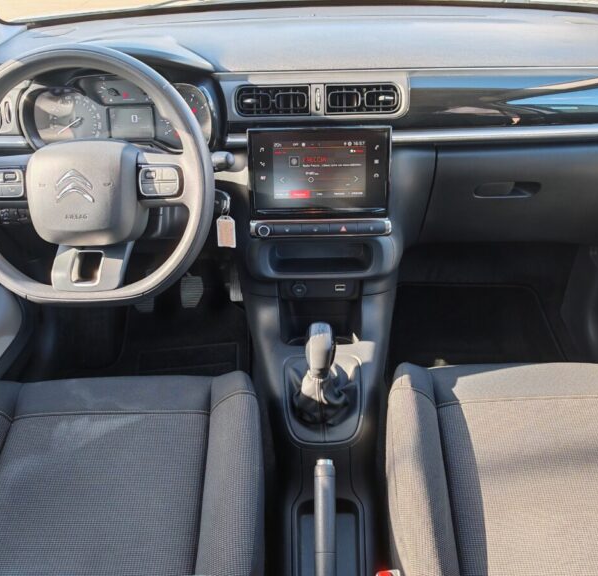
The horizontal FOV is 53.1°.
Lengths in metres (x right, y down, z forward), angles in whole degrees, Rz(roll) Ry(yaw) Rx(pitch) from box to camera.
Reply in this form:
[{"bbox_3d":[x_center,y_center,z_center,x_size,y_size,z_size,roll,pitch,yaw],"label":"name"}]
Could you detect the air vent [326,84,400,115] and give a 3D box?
[{"bbox_3d":[0.110,-0.329,1.045,0.128,0.052,0.035,-1,22,0],"label":"air vent"}]

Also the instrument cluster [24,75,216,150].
[{"bbox_3d":[-0.313,-0.307,1.050,0.325,0.126,0.070,-1,15,0],"label":"instrument cluster"}]

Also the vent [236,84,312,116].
[{"bbox_3d":[-0.046,-0.327,1.045,0.128,0.052,0.035,-1,22,0],"label":"vent"}]

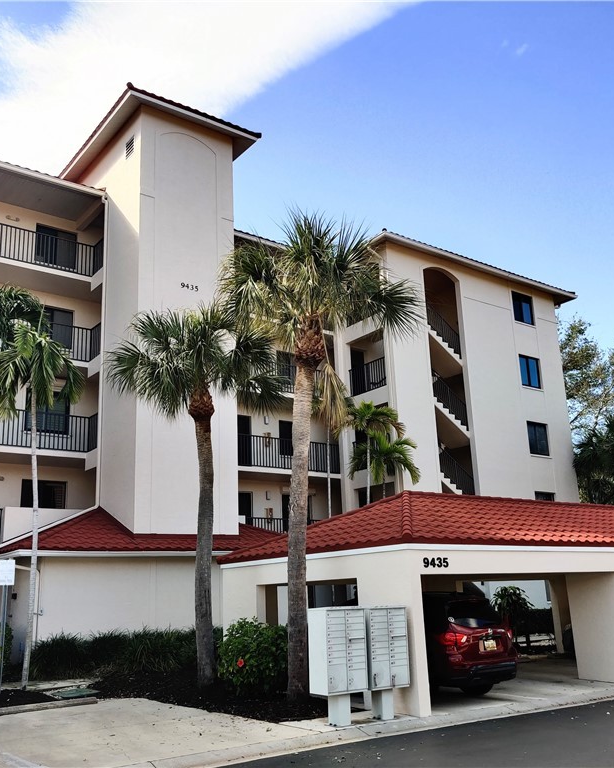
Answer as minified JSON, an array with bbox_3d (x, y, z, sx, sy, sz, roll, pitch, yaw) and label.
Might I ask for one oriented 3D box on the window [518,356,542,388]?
[{"bbox_3d":[9.038,-0.485,32.288,1.295,1.292,0.100,9,-19,-37],"label":"window"}]

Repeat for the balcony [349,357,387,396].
[{"bbox_3d":[2.148,-0.210,28.190,0.080,1.050,1.850,9,-19,-36],"label":"balcony"}]

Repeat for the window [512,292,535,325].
[{"bbox_3d":[8.926,-3.061,33.024,1.272,1.321,0.116,9,-19,-37],"label":"window"}]

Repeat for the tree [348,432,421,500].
[{"bbox_3d":[2.413,4.374,23.316,2.100,6.027,2.100,-3,-15,5],"label":"tree"}]

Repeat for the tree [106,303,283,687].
[{"bbox_3d":[-2.235,1.987,15.928,3.500,7.600,3.400,0,-15,-8],"label":"tree"}]

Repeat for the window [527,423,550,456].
[{"bbox_3d":[9.145,2.185,31.572,1.295,1.304,0.100,9,-19,-37],"label":"window"}]

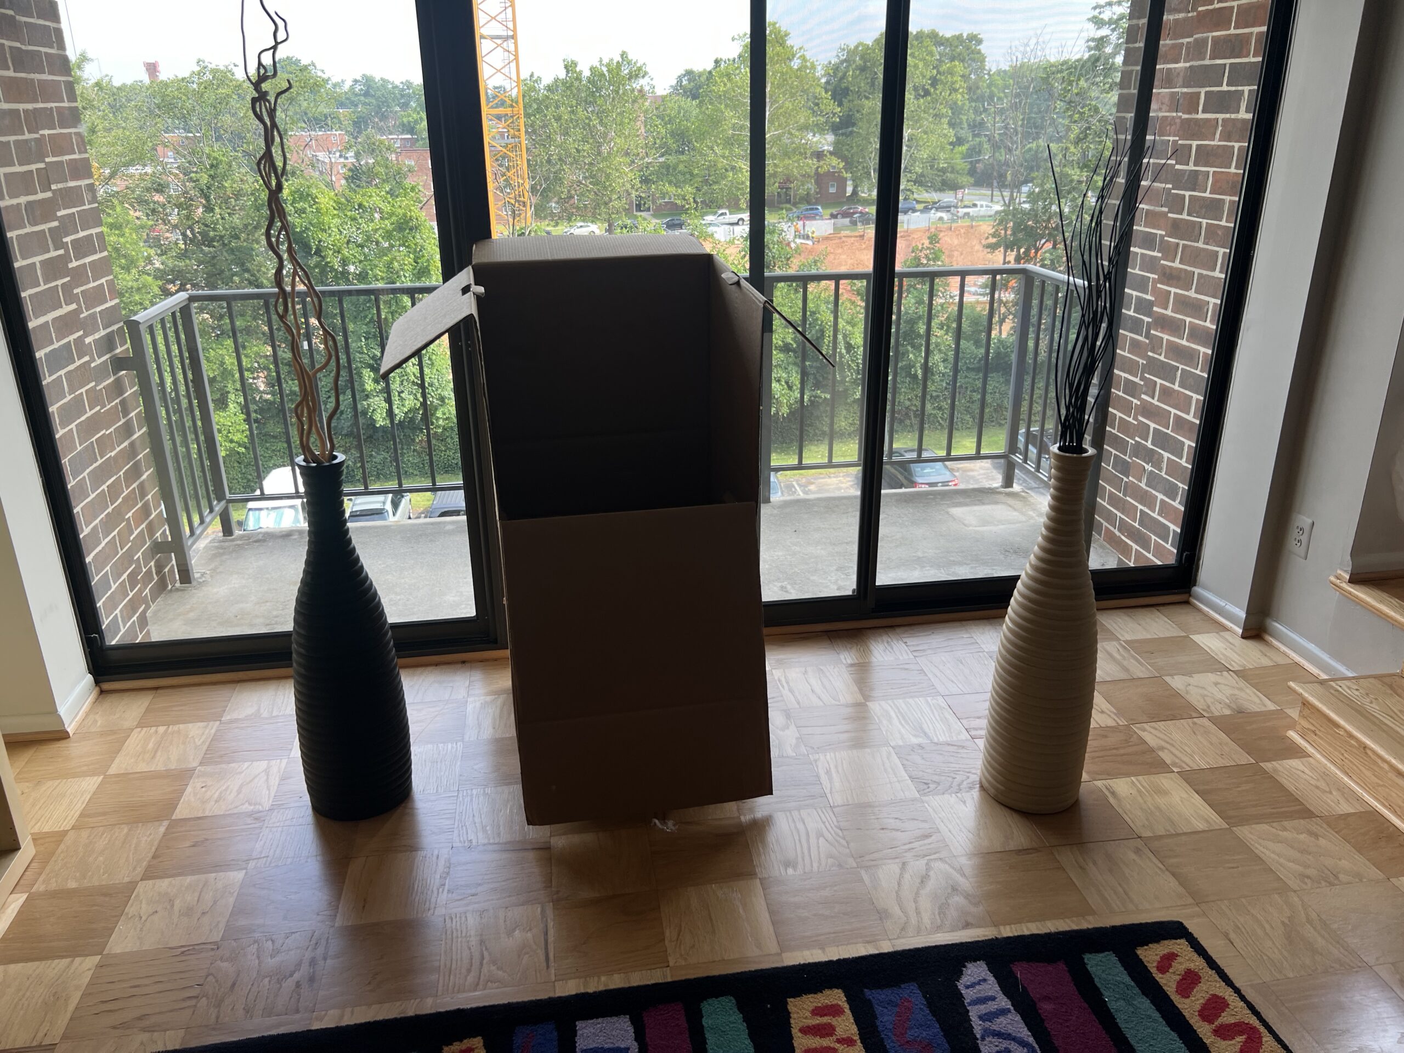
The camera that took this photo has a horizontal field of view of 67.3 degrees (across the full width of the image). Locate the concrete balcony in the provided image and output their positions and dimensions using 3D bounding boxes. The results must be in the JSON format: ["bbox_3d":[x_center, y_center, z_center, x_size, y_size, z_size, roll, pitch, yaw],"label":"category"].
[{"bbox_3d":[-0.195,-0.297,3.861,3.532,1.056,1.246,-4,22,-8],"label":"concrete balcony"}]

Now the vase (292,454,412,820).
[{"bbox_3d":[-0.866,0.260,2.520,0.261,0.880,0.261,-4,22,-8],"label":"vase"}]

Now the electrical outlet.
[{"bbox_3d":[1.823,0.030,3.217,0.011,0.123,0.080,-4,22,-8],"label":"electrical outlet"}]

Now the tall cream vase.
[{"bbox_3d":[0.829,0.239,2.509,0.252,0.882,0.252,-4,22,-8],"label":"tall cream vase"}]

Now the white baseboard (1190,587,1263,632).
[{"bbox_3d":[1.743,0.265,3.506,0.078,0.077,0.283,-4,22,-8],"label":"white baseboard"}]

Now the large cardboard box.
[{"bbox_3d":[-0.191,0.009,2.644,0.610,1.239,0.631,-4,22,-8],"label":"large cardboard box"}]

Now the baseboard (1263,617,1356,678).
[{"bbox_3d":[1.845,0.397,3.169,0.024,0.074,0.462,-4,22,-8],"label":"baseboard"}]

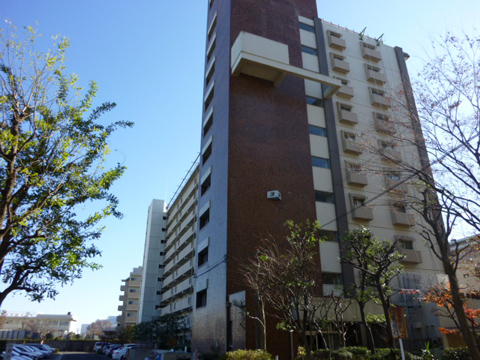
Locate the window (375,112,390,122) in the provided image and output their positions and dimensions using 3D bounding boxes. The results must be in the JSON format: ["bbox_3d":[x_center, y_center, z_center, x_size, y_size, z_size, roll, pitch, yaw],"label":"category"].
[{"bbox_3d":[13.037,-5.520,31.492,1.470,0.950,0.150,9,-26,-20],"label":"window"}]

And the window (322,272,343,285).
[{"bbox_3d":[6.201,6.595,23.132,1.600,0.730,0.150,9,-26,-20],"label":"window"}]

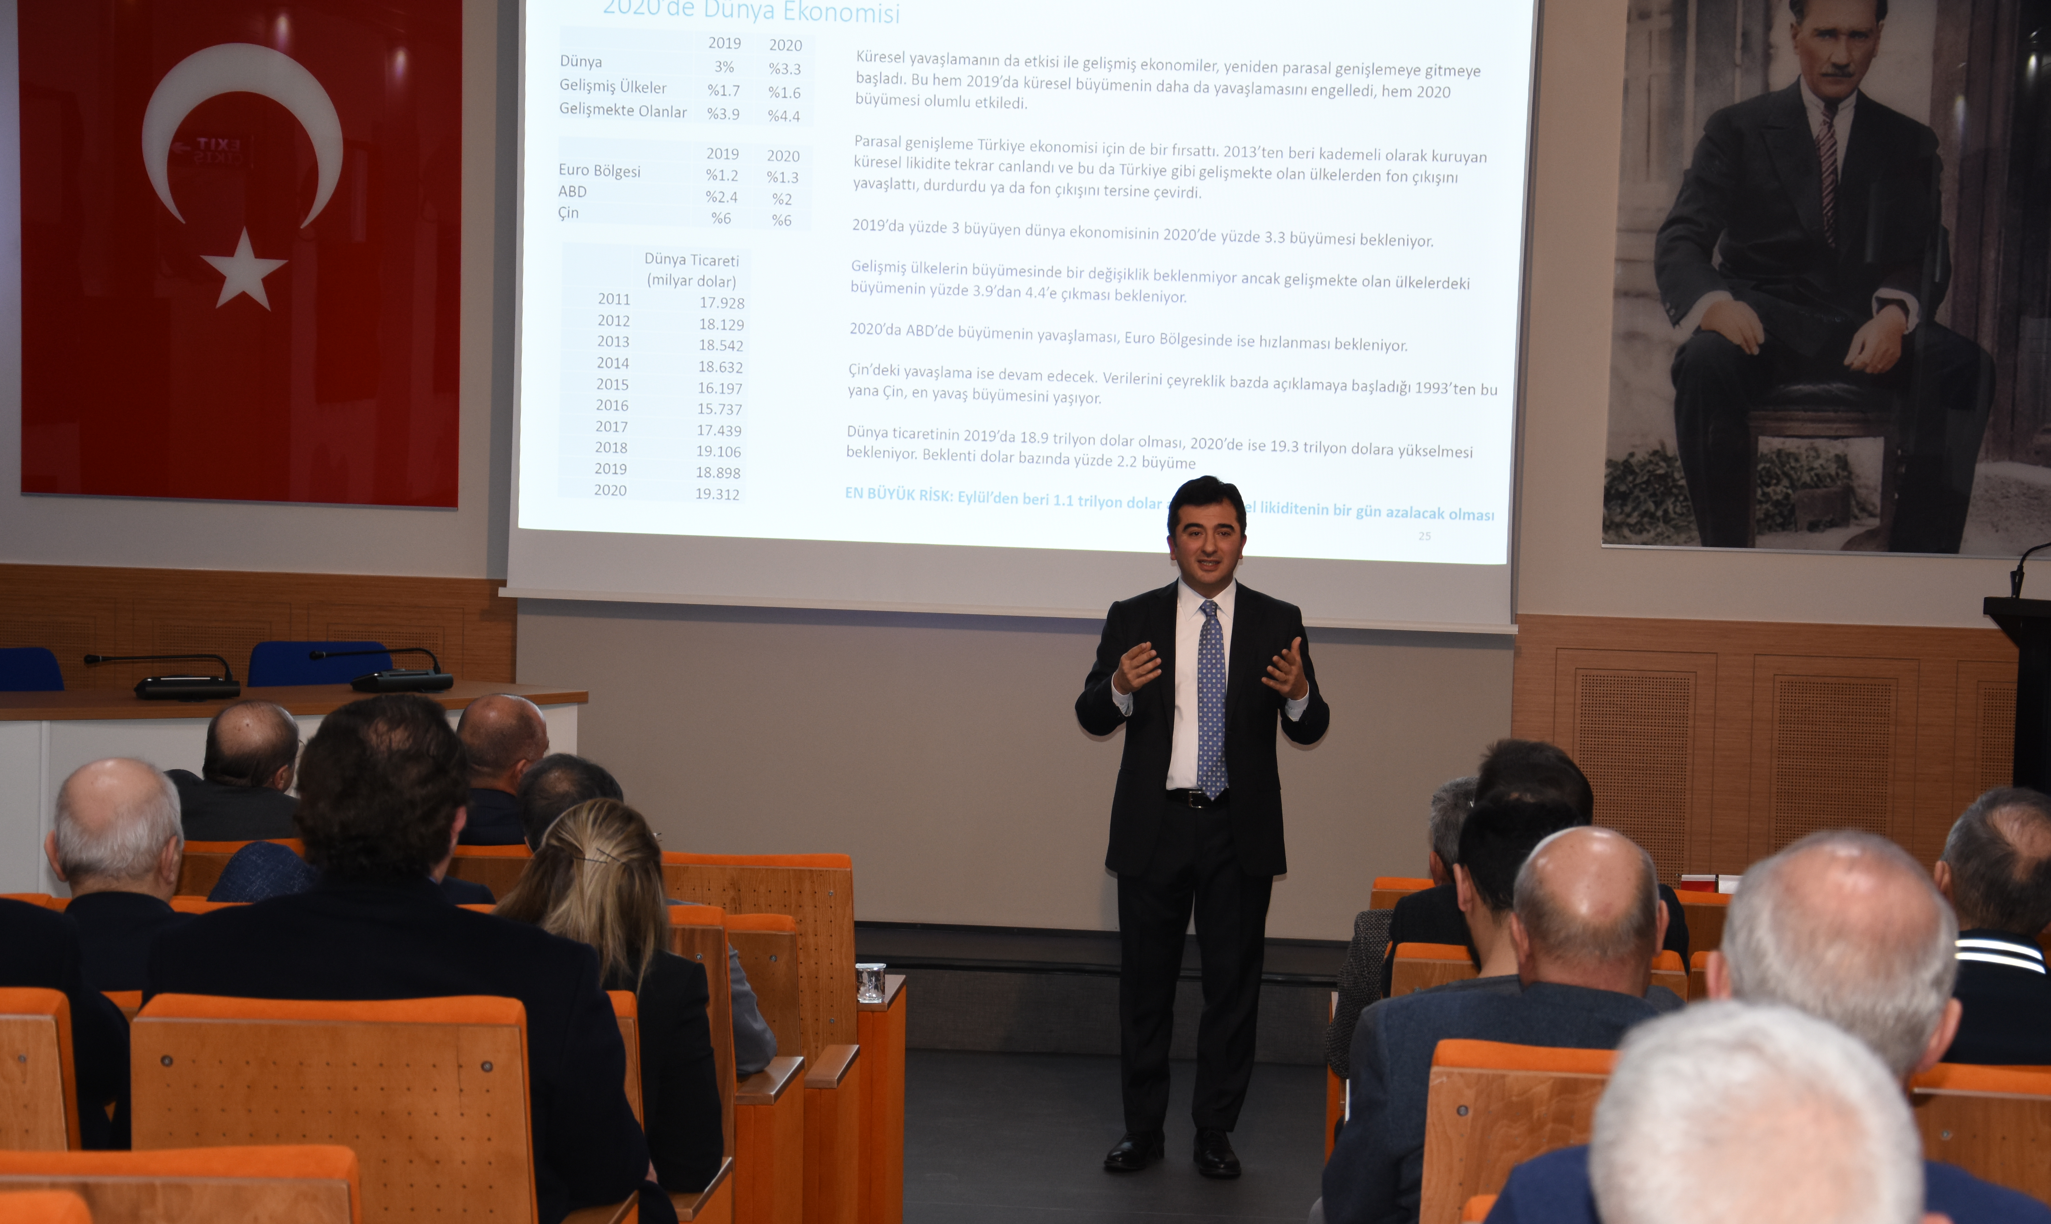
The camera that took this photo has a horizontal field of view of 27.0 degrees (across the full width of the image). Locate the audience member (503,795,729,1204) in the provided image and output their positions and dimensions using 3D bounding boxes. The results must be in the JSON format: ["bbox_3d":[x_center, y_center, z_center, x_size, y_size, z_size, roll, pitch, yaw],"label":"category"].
[{"bbox_3d":[-0.708,0.904,6.975,0.480,1.260,0.800,2,7,2],"label":"audience member"}]

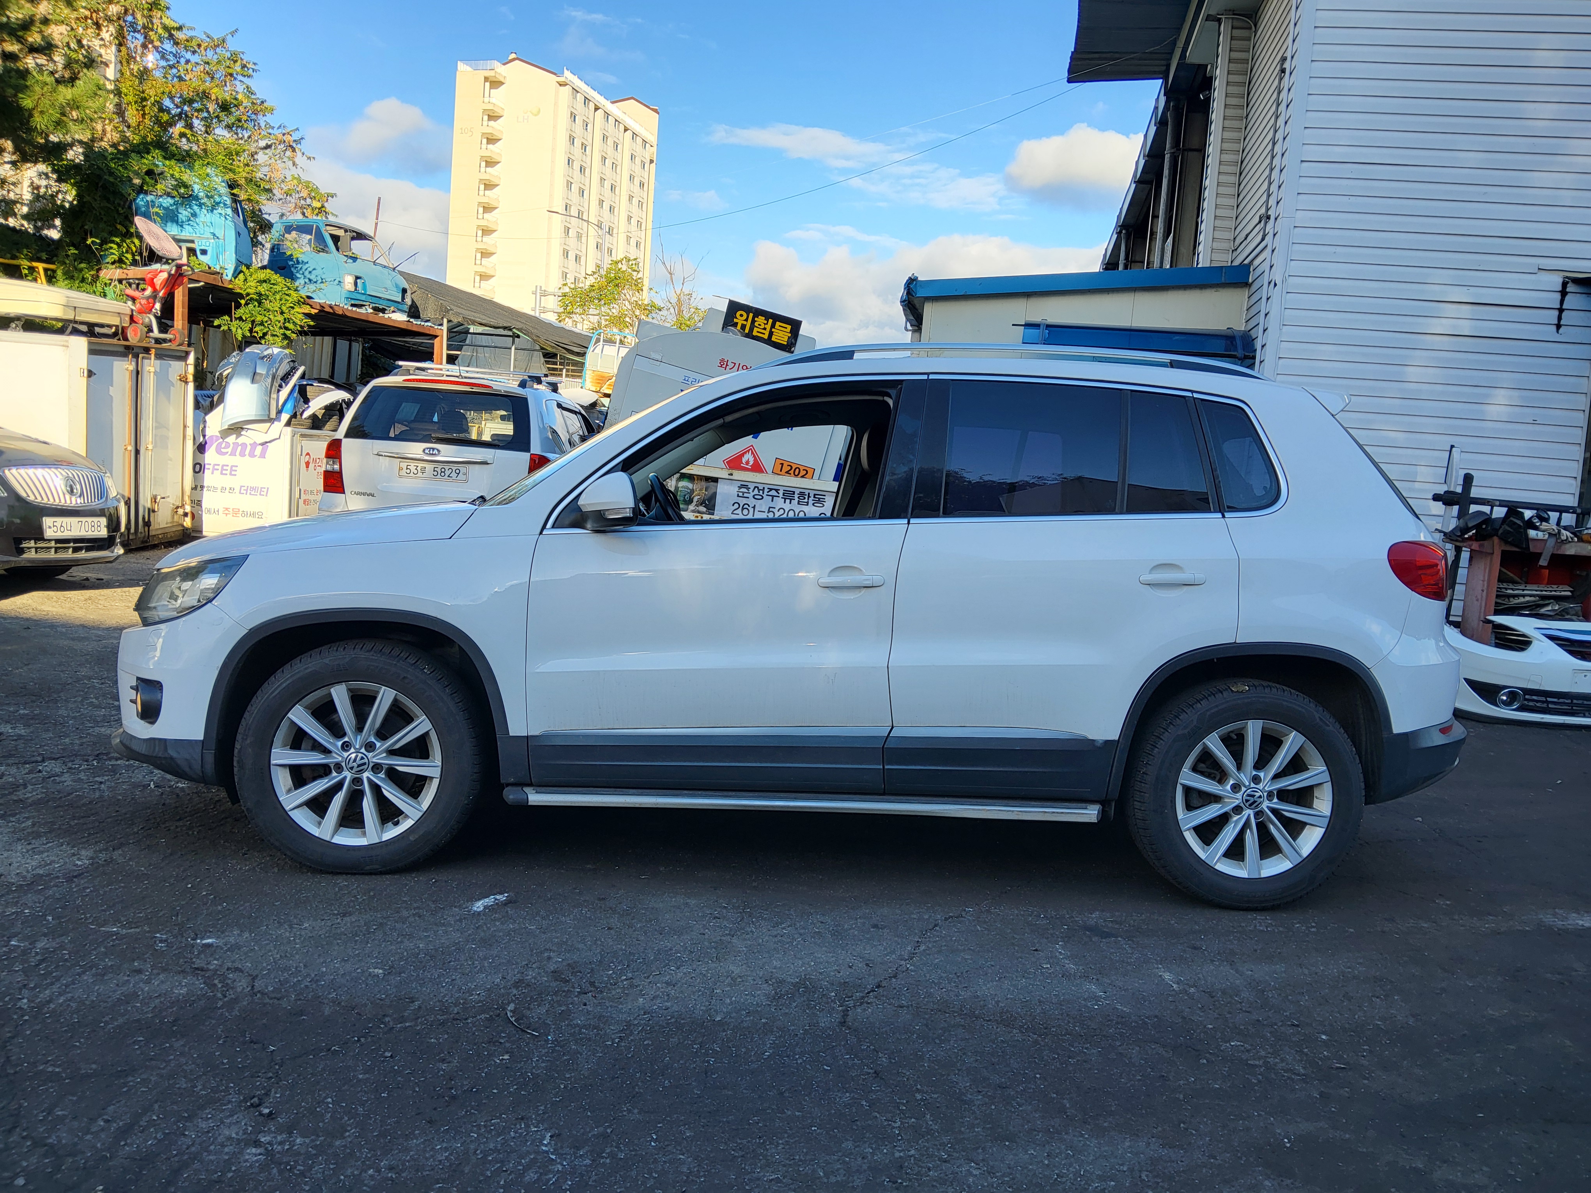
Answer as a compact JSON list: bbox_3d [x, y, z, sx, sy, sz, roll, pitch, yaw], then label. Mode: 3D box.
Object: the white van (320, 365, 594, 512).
[{"bbox_3d":[-3.025,-1.196,11.764,1.950,1.840,4.930,4,5,-5],"label":"white van"}]

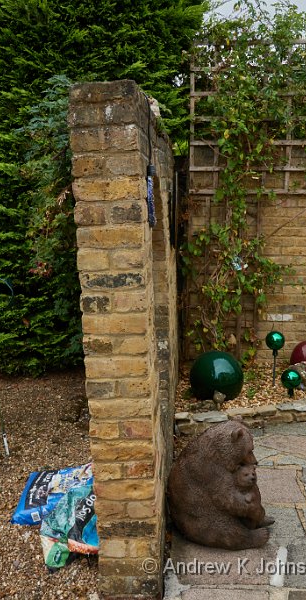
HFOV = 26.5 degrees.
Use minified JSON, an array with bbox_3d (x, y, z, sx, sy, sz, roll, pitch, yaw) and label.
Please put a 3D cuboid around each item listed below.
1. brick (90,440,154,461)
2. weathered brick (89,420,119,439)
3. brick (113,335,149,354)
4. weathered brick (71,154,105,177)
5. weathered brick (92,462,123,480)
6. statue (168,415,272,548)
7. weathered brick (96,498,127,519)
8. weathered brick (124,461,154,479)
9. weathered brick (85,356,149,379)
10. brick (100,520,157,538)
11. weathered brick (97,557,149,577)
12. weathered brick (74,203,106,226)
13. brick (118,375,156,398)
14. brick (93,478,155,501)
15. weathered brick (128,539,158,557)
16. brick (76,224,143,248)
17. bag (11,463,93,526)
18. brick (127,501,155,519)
[{"bbox_3d":[-0.107,0.512,2.307,0.213,0.067,0.105,-2,12,2],"label":"brick"},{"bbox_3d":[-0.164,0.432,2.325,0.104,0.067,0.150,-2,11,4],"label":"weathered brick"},{"bbox_3d":[-0.069,0.131,2.265,0.112,0.067,0.180,-2,12,2],"label":"brick"},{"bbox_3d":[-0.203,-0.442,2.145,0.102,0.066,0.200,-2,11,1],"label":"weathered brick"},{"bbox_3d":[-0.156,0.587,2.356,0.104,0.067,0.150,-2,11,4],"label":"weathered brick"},{"bbox_3d":[0.318,0.787,2.964,0.490,0.500,0.380,1,12,6],"label":"statue"},{"bbox_3d":[-0.147,0.720,2.390,0.106,0.067,0.180,-2,12,2],"label":"weathered brick"},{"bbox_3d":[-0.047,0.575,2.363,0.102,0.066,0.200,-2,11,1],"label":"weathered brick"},{"bbox_3d":[-0.118,0.217,2.247,0.213,0.067,0.105,-2,12,2],"label":"weathered brick"},{"bbox_3d":[-0.089,0.807,2.368,0.210,0.067,0.105,-2,12,2],"label":"brick"},{"bbox_3d":[-0.090,0.957,2.403,0.205,0.067,0.105,-2,11,4],"label":"weathered brick"},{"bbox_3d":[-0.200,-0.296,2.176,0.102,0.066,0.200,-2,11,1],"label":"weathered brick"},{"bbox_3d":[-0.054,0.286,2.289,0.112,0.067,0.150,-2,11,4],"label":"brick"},{"bbox_3d":[-0.098,0.660,2.344,0.214,0.067,0.105,-2,11,4],"label":"brick"},{"bbox_3d":[-0.035,0.873,2.418,0.106,0.067,0.180,-2,12,2],"label":"weathered brick"},{"bbox_3d":[-0.136,-0.216,2.158,0.212,0.067,0.105,-2,12,2],"label":"brick"},{"bbox_3d":[-0.460,0.962,3.281,0.420,0.100,0.500,-1,11,-3],"label":"bag"},{"bbox_3d":[-0.042,0.722,2.394,0.102,0.066,0.200,-2,11,1],"label":"brick"}]

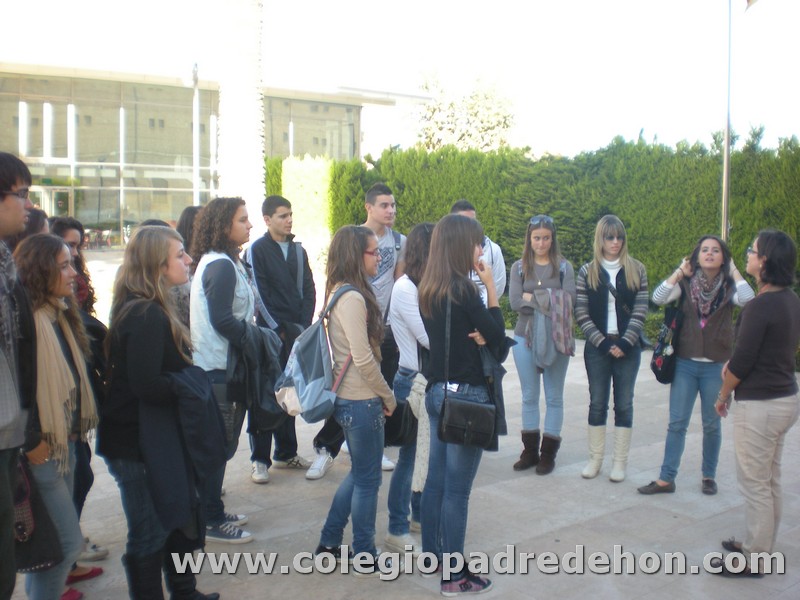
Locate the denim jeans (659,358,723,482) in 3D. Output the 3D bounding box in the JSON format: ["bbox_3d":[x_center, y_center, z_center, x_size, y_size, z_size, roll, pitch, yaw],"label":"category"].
[{"bbox_3d":[1.756,0.723,5.310,0.370,0.740,0.250,2,5,15],"label":"denim jeans"}]

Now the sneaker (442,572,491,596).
[{"bbox_3d":[0.283,1.231,3.875,0.260,0.105,0.097,-2,6,-24],"label":"sneaker"}]

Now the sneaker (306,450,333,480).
[{"bbox_3d":[-0.503,1.034,5.554,0.105,0.115,0.290,3,5,23],"label":"sneaker"}]

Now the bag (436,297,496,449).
[{"bbox_3d":[0.282,0.299,3.720,0.250,0.640,0.150,0,5,-3],"label":"bag"}]

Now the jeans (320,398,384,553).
[{"bbox_3d":[-0.221,0.820,4.090,0.310,0.785,0.320,0,5,-8],"label":"jeans"}]

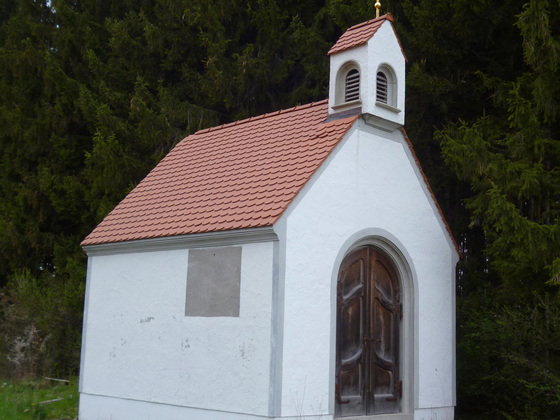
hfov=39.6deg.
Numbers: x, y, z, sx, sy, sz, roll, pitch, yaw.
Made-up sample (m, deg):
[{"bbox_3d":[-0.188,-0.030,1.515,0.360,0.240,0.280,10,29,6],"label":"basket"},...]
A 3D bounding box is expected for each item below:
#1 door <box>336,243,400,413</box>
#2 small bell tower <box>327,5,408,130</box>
[{"bbox_3d":[1.321,1.800,11.633,1.527,2.470,0.098,11,-13,-44],"label":"door"},{"bbox_3d":[1.395,-2.169,12.340,1.039,1.852,0.827,11,-13,-44],"label":"small bell tower"}]

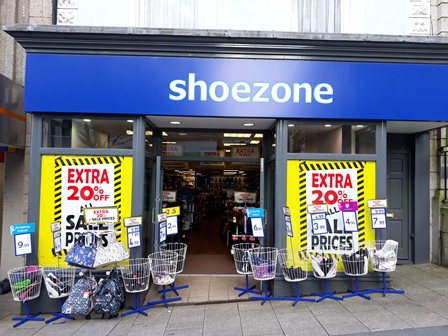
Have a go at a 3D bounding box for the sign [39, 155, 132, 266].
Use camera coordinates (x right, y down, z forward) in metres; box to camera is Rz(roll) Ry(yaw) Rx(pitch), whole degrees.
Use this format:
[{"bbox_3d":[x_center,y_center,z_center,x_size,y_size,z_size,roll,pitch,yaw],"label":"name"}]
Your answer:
[{"bbox_3d":[-1.992,0.627,5.047,1.303,1.582,0.020,1,-2,-2],"label":"sign"}]

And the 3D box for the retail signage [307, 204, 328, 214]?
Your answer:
[{"bbox_3d":[1.369,0.603,5.099,0.297,0.124,0.020,1,-2,-1],"label":"retail signage"}]

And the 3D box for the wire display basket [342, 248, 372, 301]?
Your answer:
[{"bbox_3d":[1.926,1.526,5.083,0.450,0.670,0.450,1,-2,-1],"label":"wire display basket"}]

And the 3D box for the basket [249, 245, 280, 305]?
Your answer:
[{"bbox_3d":[0.580,1.529,4.949,0.440,0.665,0.440,-2,-2,-2],"label":"basket"}]

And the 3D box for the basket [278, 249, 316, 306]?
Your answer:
[{"bbox_3d":[1.025,1.541,4.979,0.470,0.670,0.470,1,-2,-1],"label":"basket"}]

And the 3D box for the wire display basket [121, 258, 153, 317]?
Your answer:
[{"bbox_3d":[-1.184,1.639,4.850,0.450,0.670,0.450,1,-2,-1],"label":"wire display basket"}]

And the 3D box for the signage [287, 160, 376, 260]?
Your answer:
[{"bbox_3d":[1.589,0.702,5.154,1.316,1.597,0.020,1,-2,-2],"label":"signage"}]

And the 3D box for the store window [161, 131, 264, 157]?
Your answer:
[{"bbox_3d":[-0.200,-0.404,6.094,1.752,0.438,0.060,1,-2,-1],"label":"store window"}]

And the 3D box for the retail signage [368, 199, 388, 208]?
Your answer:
[{"bbox_3d":[2.237,0.515,5.059,0.270,0.118,0.015,-3,-2,-2],"label":"retail signage"}]

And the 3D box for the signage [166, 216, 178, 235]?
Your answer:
[{"bbox_3d":[-0.810,0.909,5.504,0.215,0.284,0.020,2,-2,-29],"label":"signage"}]

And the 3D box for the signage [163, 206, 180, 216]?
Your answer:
[{"bbox_3d":[-0.802,0.671,5.366,0.275,0.120,0.015,-1,-2,-18],"label":"signage"}]

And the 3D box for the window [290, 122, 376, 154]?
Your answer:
[{"bbox_3d":[1.614,-0.439,5.260,1.319,0.440,0.060,1,-2,-1],"label":"window"}]

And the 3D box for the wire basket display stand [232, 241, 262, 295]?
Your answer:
[{"bbox_3d":[0.365,1.584,5.470,0.430,0.715,0.430,1,-2,-14],"label":"wire basket display stand"}]

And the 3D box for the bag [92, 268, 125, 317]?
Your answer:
[{"bbox_3d":[-1.543,1.668,4.710,0.328,0.547,0.280,1,-2,-1],"label":"bag"}]

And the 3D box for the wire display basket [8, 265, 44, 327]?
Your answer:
[{"bbox_3d":[-2.637,1.693,4.668,0.440,0.665,0.440,-2,-2,-2],"label":"wire display basket"}]

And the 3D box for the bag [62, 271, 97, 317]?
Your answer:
[{"bbox_3d":[-1.919,1.664,4.661,0.346,0.507,0.250,1,-2,-1],"label":"bag"}]

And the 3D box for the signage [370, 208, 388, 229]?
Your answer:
[{"bbox_3d":[2.292,0.750,5.157,0.233,0.298,0.020,1,-2,-1],"label":"signage"}]

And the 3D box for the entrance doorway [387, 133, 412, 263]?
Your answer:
[{"bbox_3d":[2.967,0.525,6.321,0.950,2.346,0.140,1,-2,-2],"label":"entrance doorway"}]

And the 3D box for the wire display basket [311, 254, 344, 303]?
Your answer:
[{"bbox_3d":[1.412,1.495,4.914,0.440,0.665,0.440,-2,-2,-2],"label":"wire display basket"}]

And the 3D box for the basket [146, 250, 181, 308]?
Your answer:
[{"bbox_3d":[-0.848,1.531,4.880,0.440,0.665,0.440,-2,-2,-2],"label":"basket"}]

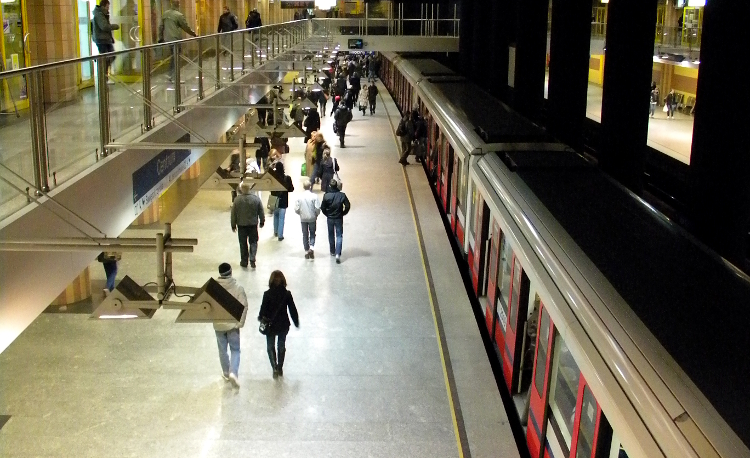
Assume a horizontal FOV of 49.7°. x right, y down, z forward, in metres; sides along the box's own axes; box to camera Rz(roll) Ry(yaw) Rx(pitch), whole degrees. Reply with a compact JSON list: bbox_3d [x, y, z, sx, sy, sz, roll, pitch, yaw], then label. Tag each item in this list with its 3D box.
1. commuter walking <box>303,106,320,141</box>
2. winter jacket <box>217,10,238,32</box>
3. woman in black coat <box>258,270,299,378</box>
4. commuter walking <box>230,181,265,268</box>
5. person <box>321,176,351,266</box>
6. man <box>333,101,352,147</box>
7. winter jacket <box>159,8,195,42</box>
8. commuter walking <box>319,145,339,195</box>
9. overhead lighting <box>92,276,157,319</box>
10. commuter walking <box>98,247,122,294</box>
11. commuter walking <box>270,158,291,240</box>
[{"bbox_3d":[-2.510,-4.123,31.819,0.550,1.610,0.420,0,15,-1],"label":"commuter walking"},{"bbox_3d":[-5.144,-7.272,28.239,0.680,0.780,0.380,-1,15,-6],"label":"winter jacket"},{"bbox_3d":[-1.397,1.367,11.707,0.580,1.660,0.420,1,15,2],"label":"woman in black coat"},{"bbox_3d":[-2.638,-0.112,16.534,0.650,1.800,0.420,0,15,-1],"label":"commuter walking"},{"bbox_3d":[-0.811,-0.187,16.911,0.600,1.770,0.420,0,15,-1],"label":"person"},{"bbox_3d":[-1.246,-4.013,31.022,0.700,1.800,0.500,0,15,-1],"label":"man"},{"bbox_3d":[-4.303,-4.344,17.447,0.680,0.820,0.500,6,16,20],"label":"winter jacket"},{"bbox_3d":[-1.300,-1.449,22.015,0.550,1.550,0.420,1,15,2],"label":"commuter walking"},{"bbox_3d":[-1.626,0.439,5.237,0.392,0.207,0.249,0,15,-1],"label":"overhead lighting"},{"bbox_3d":[-4.868,0.409,14.738,0.550,1.700,0.500,-10,18,-35],"label":"commuter walking"},{"bbox_3d":[-2.122,-0.608,18.165,0.580,1.790,0.450,2,15,8],"label":"commuter walking"}]

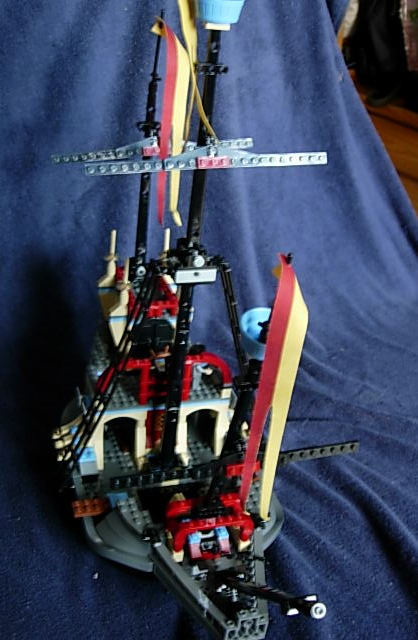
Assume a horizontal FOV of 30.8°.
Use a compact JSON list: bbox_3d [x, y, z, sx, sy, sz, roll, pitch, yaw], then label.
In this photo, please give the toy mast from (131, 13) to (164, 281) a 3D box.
[{"bbox_3d":[-0.056,-0.151,0.702,0.014,0.251,0.014,-2,28,-20],"label":"toy mast"}]

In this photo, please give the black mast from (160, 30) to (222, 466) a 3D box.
[{"bbox_3d":[-0.017,-0.033,0.617,0.015,0.383,0.015,-3,28,-19],"label":"black mast"}]

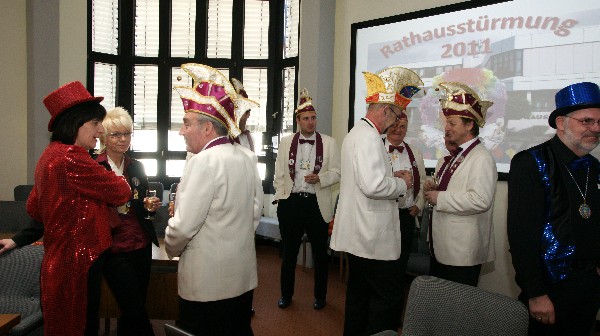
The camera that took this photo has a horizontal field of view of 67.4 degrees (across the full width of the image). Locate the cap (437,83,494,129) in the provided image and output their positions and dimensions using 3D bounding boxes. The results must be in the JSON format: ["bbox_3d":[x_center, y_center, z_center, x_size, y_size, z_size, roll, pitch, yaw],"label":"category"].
[{"bbox_3d":[1.125,-0.424,3.050,0.340,0.290,0.220,2,3,4],"label":"cap"}]

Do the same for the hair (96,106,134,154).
[{"bbox_3d":[-1.071,-0.221,2.620,0.210,0.260,0.230,-1,4,-36],"label":"hair"}]

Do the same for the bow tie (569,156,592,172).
[{"bbox_3d":[1.220,-0.014,1.950,0.125,0.065,0.040,1,4,-13],"label":"bow tie"}]

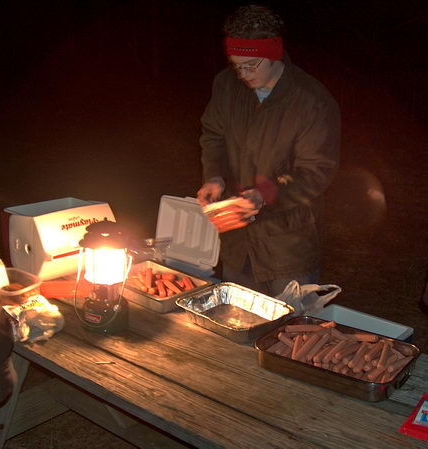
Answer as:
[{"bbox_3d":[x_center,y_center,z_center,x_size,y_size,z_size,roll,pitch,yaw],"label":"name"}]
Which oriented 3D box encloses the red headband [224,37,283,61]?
[{"bbox_3d":[0.133,-0.591,2.150,0.175,0.080,0.200,16,20,40],"label":"red headband"}]

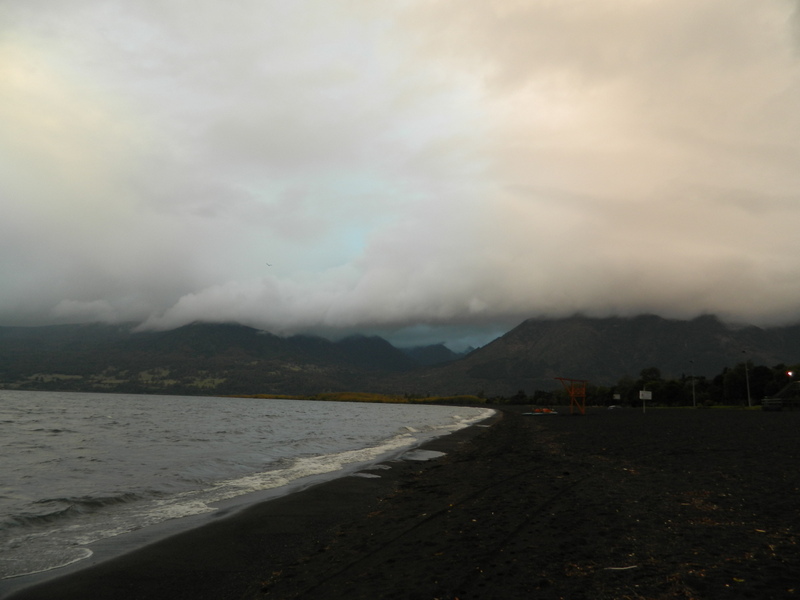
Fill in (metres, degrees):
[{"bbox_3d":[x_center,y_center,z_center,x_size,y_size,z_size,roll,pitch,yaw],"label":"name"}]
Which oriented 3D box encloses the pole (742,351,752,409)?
[{"bbox_3d":[54.167,12.349,90.337,0.800,8.700,0.320,2,-10,-5],"label":"pole"}]

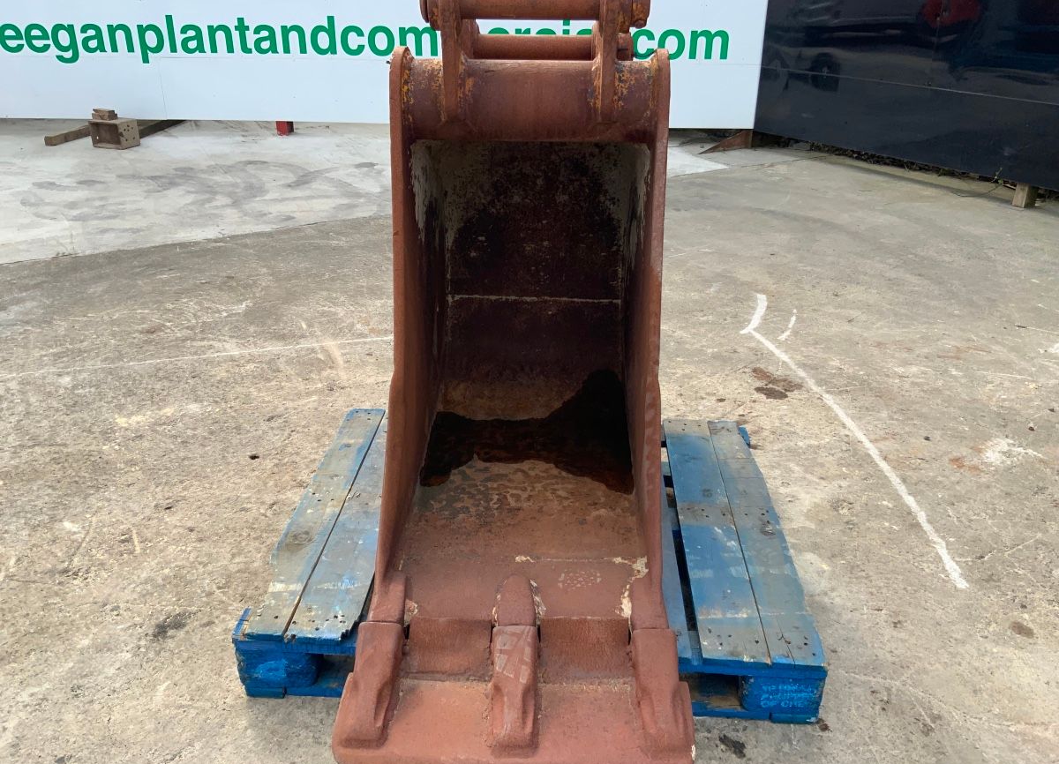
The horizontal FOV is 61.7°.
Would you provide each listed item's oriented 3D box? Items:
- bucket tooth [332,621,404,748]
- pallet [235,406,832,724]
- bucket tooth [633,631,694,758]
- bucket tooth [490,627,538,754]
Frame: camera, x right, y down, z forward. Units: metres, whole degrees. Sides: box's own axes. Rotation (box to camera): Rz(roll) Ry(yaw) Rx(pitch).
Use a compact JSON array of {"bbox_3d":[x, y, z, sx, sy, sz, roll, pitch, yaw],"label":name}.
[{"bbox_3d":[-0.288,0.560,1.625,0.088,0.088,0.230,1,30,1],"label":"bucket tooth"},{"bbox_3d":[0.023,0.392,2.257,1.200,0.164,1.000,2,26,3],"label":"pallet"},{"bbox_3d":[0.239,0.568,1.618,0.088,0.088,0.230,1,30,1],"label":"bucket tooth"},{"bbox_3d":[-0.025,0.564,1.621,0.088,0.088,0.230,1,30,1],"label":"bucket tooth"}]

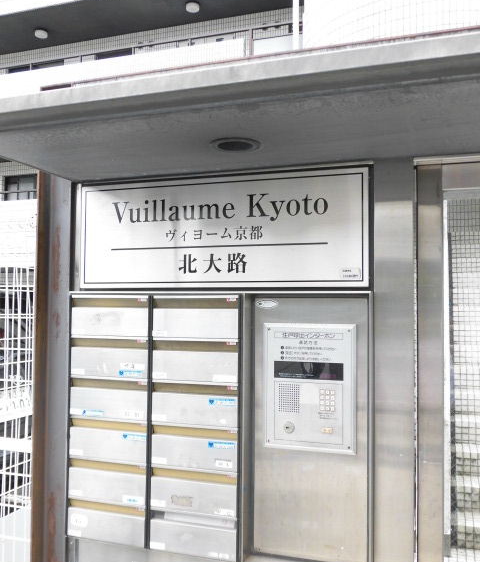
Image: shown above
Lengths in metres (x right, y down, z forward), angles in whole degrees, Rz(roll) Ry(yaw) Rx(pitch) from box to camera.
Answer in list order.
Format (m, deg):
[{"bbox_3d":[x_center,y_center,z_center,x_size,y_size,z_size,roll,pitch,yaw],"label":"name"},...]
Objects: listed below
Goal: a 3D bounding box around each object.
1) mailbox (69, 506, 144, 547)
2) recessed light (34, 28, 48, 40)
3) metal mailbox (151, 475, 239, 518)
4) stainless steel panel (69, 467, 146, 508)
[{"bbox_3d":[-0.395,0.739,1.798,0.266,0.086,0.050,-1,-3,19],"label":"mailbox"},{"bbox_3d":[-4.045,-5.044,12.067,0.270,0.110,0.270,-1,-3,19],"label":"recessed light"},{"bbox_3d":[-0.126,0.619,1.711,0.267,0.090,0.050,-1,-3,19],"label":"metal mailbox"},{"bbox_3d":[-0.418,0.653,1.888,0.279,0.093,0.030,0,-3,19],"label":"stainless steel panel"}]

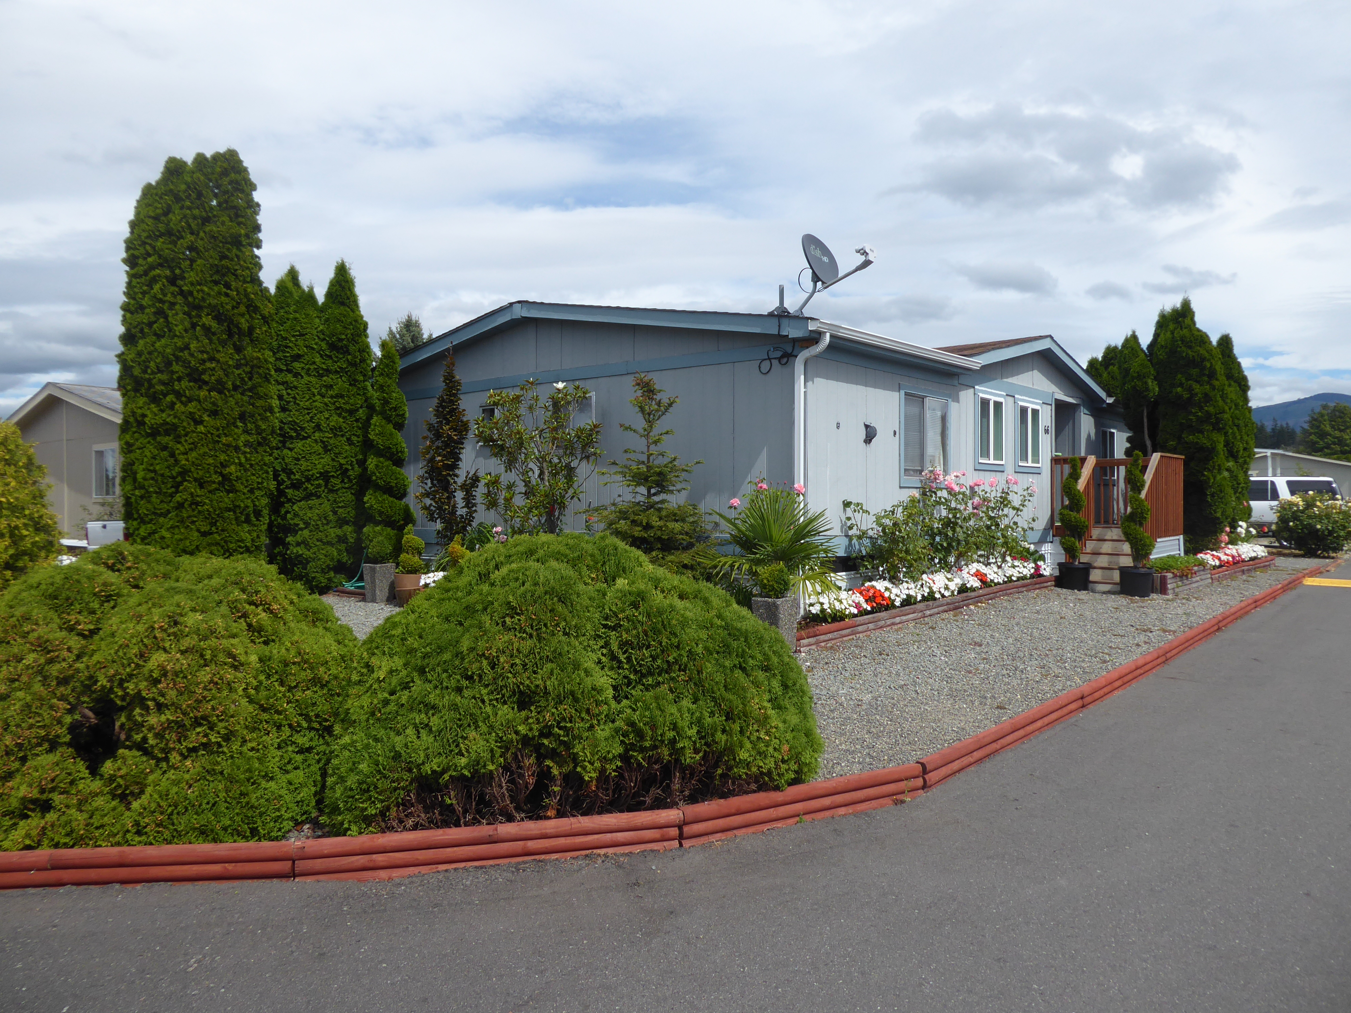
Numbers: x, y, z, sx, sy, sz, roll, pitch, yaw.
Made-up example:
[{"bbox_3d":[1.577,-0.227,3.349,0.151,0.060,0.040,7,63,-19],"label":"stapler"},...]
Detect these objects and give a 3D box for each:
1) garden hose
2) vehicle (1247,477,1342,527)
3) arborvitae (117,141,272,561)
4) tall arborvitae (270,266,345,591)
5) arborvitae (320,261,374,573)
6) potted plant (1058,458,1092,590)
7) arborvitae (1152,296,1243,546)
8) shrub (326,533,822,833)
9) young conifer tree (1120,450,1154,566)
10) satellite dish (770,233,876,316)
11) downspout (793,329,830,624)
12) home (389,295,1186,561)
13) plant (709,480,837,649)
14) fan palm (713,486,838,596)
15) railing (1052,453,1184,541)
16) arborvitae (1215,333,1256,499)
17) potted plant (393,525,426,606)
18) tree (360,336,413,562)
[{"bbox_3d":[-4.016,0.818,11.900,0.480,0.496,0.400,0,0,0],"label":"garden hose"},{"bbox_3d":[15.500,0.141,26.300,5.300,1.930,2.000,0,1,39],"label":"vehicle"},{"bbox_3d":[-6.380,-1.685,12.500,2.000,5.950,2.000,0,0,-24],"label":"arborvitae"},{"bbox_3d":[-5.500,-1.150,14.000,1.180,4.850,1.180,0,0,0],"label":"tall arborvitae"},{"bbox_3d":[-4.577,-1.153,13.000,0.880,4.506,0.880,0,0,0],"label":"arborvitae"},{"bbox_3d":[5.494,0.240,12.900,0.470,1.861,0.470,0,0,0],"label":"potted plant"},{"bbox_3d":[10.150,-1.464,18.400,1.750,5.100,1.750,0,1,30],"label":"arborvitae"},{"bbox_3d":[-0.530,0.733,4.950,2.350,1.190,2.000,0,0,-13],"label":"shrub"},{"bbox_3d":[5.972,0.034,12.100,0.450,1.500,0.450,0,0,0],"label":"young conifer tree"},{"bbox_3d":[1.451,-2.251,9.100,0.950,0.800,0.520,0,1,39],"label":"satellite dish"},{"bbox_3d":[1.342,-0.296,9.153,0.360,2.910,0.100,0,1,39],"label":"downspout"},{"bbox_3d":[2.850,-0.750,17.400,8.600,3.780,14.800,0,0,40],"label":"home"},{"bbox_3d":[0.950,0.524,8.650,1.120,1.540,1.050,0,0,6],"label":"plant"},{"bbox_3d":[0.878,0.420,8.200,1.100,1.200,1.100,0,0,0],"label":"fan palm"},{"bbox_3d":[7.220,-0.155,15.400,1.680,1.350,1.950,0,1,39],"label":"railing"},{"bbox_3d":[10.678,-1.118,18.000,1.050,4.436,1.050,0,0,0],"label":"arborvitae"},{"bbox_3d":[-2.981,0.663,10.500,0.360,0.911,0.360,0,0,0],"label":"potted plant"},{"bbox_3d":[-3.852,-0.587,12.500,0.720,3.375,0.720,0,0,0],"label":"tree"}]

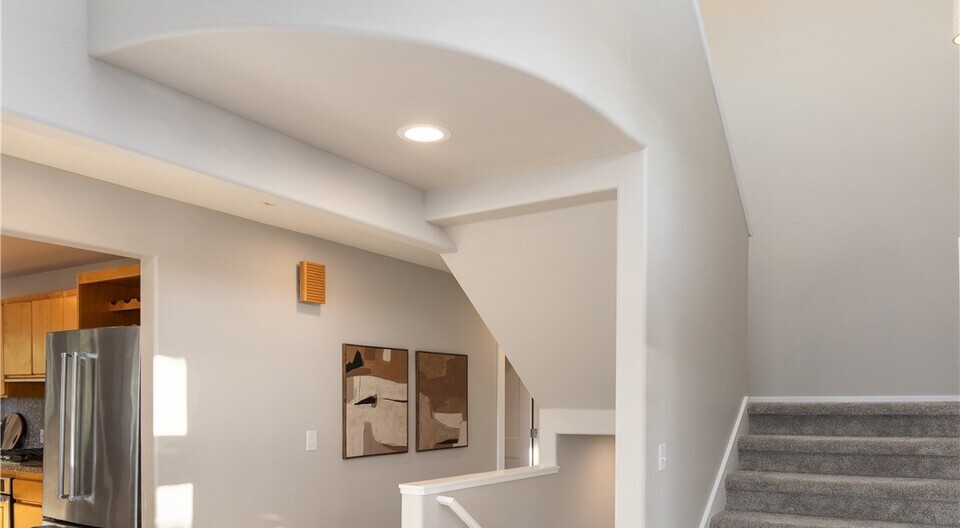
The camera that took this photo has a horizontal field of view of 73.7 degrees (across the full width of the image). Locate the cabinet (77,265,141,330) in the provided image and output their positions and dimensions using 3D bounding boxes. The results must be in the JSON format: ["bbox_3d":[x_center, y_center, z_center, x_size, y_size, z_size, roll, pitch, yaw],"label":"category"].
[{"bbox_3d":[-1.860,0.236,3.832,0.900,0.370,0.600,-5,-10,33],"label":"cabinet"}]

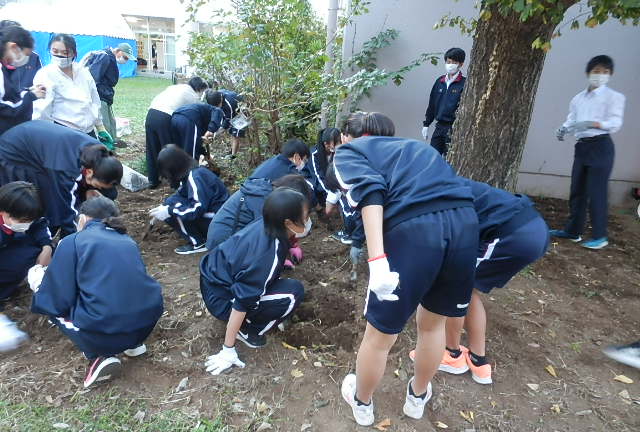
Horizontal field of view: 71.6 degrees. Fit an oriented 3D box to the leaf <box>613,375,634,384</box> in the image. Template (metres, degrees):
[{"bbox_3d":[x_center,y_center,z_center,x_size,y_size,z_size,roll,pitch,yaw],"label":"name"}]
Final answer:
[{"bbox_3d":[1.508,0.812,2.201,0.083,0.022,0.065,-8,23,-33],"label":"leaf"}]

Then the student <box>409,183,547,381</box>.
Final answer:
[{"bbox_3d":[0.682,0.234,2.244,0.900,0.980,0.440,11,20,22],"label":"student"}]

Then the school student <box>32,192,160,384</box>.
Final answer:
[{"bbox_3d":[-1.074,0.302,2.215,0.510,0.870,0.600,-14,26,-39],"label":"school student"}]

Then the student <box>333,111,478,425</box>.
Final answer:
[{"bbox_3d":[0.312,0.206,2.053,0.480,1.260,0.760,-5,21,-21],"label":"student"}]

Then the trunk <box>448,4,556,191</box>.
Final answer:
[{"bbox_3d":[1.730,-1.056,4.348,0.780,2.200,0.780,5,19,0],"label":"trunk"}]

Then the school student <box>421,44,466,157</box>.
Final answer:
[{"bbox_3d":[1.360,-0.953,4.815,0.500,1.650,0.310,13,21,24],"label":"school student"}]

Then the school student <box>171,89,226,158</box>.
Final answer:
[{"bbox_3d":[-1.336,-0.833,4.931,0.750,1.060,0.460,-12,24,-38],"label":"school student"}]

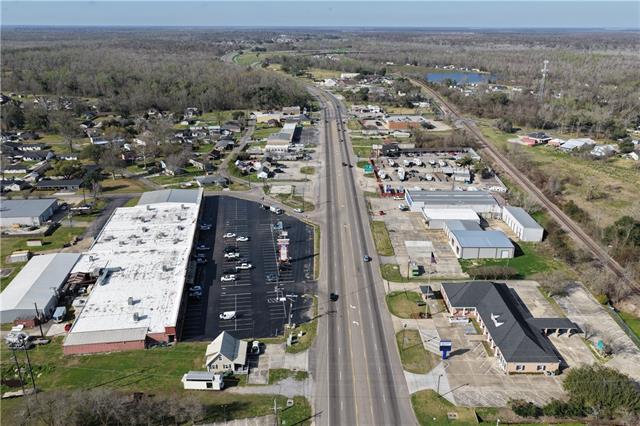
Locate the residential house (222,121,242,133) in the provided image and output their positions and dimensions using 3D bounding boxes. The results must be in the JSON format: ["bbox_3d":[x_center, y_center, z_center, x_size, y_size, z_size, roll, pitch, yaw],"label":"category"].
[{"bbox_3d":[-85.556,-84.022,487.999,17.000,6.000,19.000,0,21,0],"label":"residential house"}]

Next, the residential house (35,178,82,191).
[{"bbox_3d":[-159.500,-18.250,307.150,26.000,5.000,12.500,-1,21,-4],"label":"residential house"}]

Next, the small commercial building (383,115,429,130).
[{"bbox_3d":[86.112,-91.308,503.739,37.500,8.000,29.000,0,21,1],"label":"small commercial building"}]

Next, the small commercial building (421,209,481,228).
[{"bbox_3d":[68.684,3.209,260.133,26.000,5.600,15.200,0,21,0],"label":"small commercial building"}]

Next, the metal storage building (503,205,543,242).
[{"bbox_3d":[103.273,5.363,254.357,9.400,6.000,30.200,1,21,1],"label":"metal storage building"}]

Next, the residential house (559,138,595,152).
[{"bbox_3d":[209.110,-54.550,407.130,26.000,6.000,14.000,-16,26,-37],"label":"residential house"}]

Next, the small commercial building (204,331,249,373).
[{"bbox_3d":[-27.926,42.592,151.844,12.200,7.600,11.300,-1,21,-3],"label":"small commercial building"}]

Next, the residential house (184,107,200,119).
[{"bbox_3d":[-141.916,-110.611,553.964,14.000,8.500,14.000,0,21,0],"label":"residential house"}]

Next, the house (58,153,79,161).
[{"bbox_3d":[-193.330,-44.140,384.710,15.500,4.500,10.500,0,21,0],"label":"house"}]

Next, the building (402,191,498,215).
[{"bbox_3d":[75.838,-6.968,287.275,48.500,5.500,23.000,1,21,1],"label":"building"}]

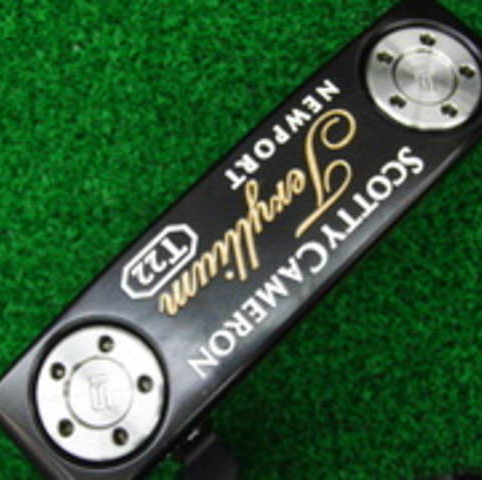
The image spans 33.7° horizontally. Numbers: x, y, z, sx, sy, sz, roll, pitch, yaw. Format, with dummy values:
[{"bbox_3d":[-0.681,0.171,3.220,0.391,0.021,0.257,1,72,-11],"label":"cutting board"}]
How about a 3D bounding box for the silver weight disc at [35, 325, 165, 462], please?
[{"bbox_3d":[-0.022,0.025,0.129,0.021,0.004,0.021,-1,81,8],"label":"silver weight disc"}]

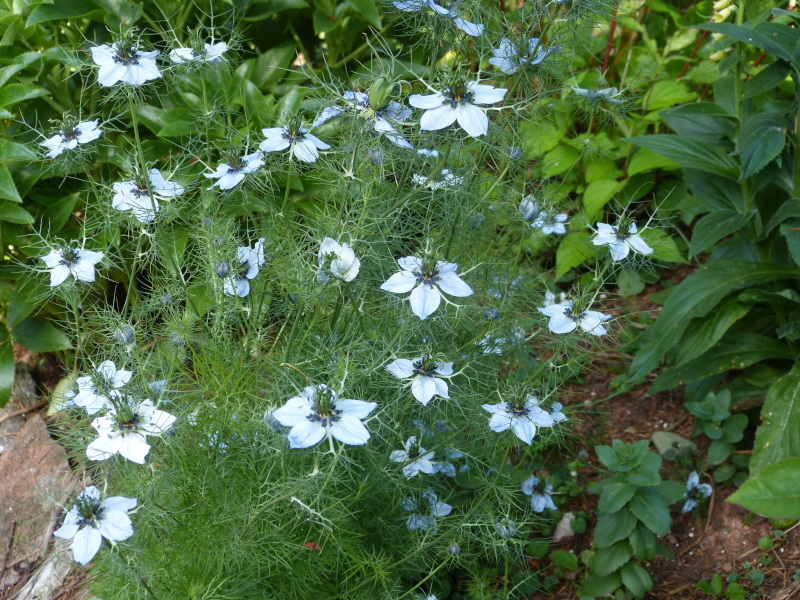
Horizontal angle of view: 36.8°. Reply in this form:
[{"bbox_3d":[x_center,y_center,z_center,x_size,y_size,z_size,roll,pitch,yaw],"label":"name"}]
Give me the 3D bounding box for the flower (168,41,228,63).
[{"bbox_3d":[-0.151,-0.186,0.900,0.045,0.016,0.045,0,16,0],"label":"flower"}]

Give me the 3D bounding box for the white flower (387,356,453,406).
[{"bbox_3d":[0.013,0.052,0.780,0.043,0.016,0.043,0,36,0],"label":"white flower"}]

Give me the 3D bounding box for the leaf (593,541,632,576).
[{"bbox_3d":[0.191,0.232,1.080,0.040,0.009,0.025,-34,62,-12],"label":"leaf"}]

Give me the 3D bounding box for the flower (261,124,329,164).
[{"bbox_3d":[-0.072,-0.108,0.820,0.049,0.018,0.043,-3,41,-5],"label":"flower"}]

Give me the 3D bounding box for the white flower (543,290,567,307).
[{"bbox_3d":[0.138,-0.001,1.070,0.026,0.016,0.024,5,43,7],"label":"white flower"}]

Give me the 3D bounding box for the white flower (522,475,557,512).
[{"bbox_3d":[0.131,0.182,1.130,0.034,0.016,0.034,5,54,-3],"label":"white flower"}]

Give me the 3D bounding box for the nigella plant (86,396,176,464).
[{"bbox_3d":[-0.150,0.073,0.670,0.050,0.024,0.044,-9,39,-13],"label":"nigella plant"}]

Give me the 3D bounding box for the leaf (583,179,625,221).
[{"bbox_3d":[0.186,-0.092,1.100,0.034,0.012,0.050,29,61,27],"label":"leaf"}]

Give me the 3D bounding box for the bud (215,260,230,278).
[{"bbox_3d":[-0.121,-0.021,0.820,0.011,0.013,0.011,0,25,0],"label":"bud"}]

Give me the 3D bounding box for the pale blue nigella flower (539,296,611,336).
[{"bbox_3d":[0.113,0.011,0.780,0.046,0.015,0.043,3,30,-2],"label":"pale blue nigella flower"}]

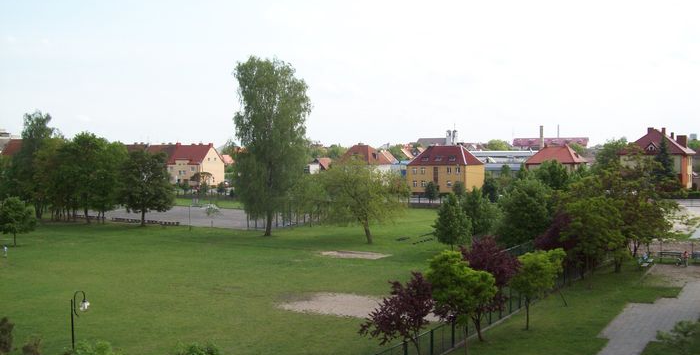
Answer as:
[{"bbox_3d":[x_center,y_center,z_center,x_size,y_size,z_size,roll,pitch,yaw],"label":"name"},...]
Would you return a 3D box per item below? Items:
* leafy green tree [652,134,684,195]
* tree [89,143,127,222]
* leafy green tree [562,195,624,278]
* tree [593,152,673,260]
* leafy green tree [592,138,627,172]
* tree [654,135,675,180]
[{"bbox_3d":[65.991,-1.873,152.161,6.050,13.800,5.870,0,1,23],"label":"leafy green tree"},{"bbox_3d":[-39.858,0.818,120.158,6.590,13.510,6.400,-1,1,-18],"label":"tree"},{"bbox_3d":[18.281,4.665,54.664,4.670,6.645,4.670,0,3,18],"label":"leafy green tree"},{"bbox_3d":[27.245,2.660,69.616,7.640,9.910,7.260,0,1,21],"label":"tree"},{"bbox_3d":[57.150,-1.902,160.161,7.910,13.780,7.520,0,1,20],"label":"leafy green tree"},{"bbox_3d":[60.383,-2.553,139.724,4.423,11.191,4.423,0,3,23],"label":"tree"}]

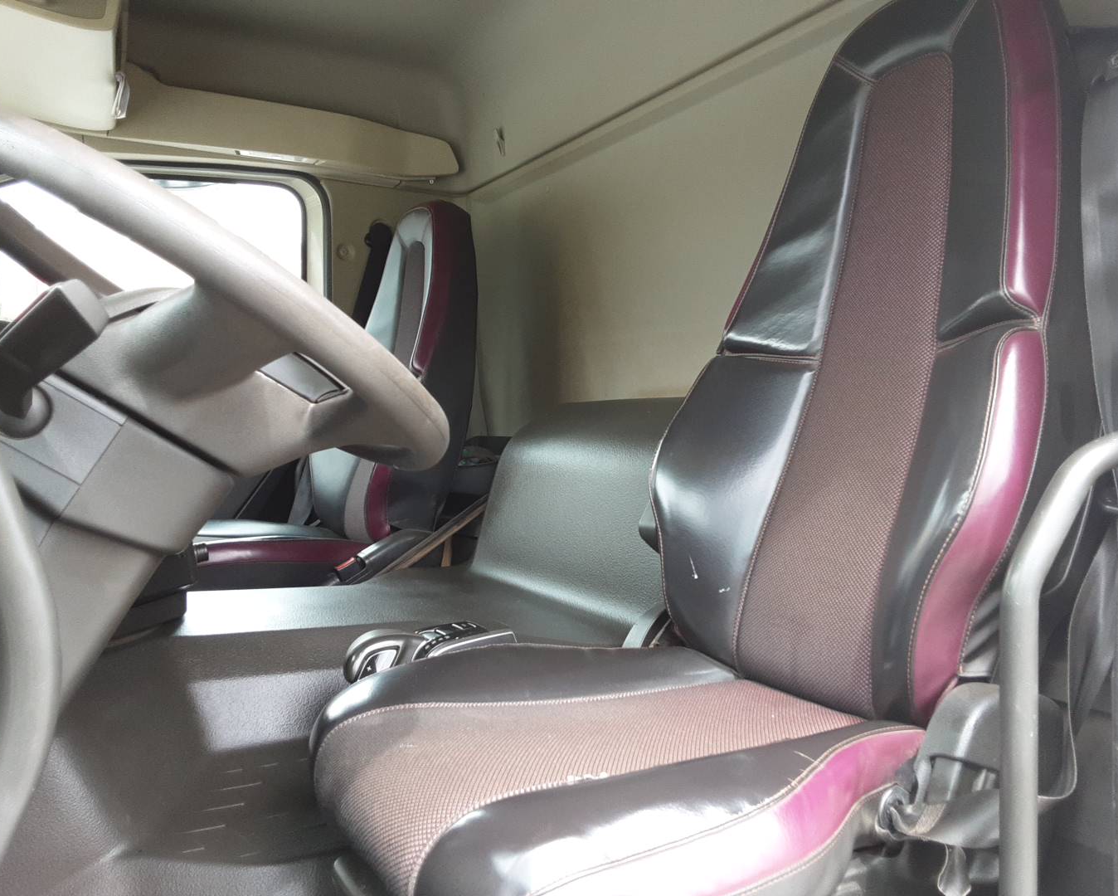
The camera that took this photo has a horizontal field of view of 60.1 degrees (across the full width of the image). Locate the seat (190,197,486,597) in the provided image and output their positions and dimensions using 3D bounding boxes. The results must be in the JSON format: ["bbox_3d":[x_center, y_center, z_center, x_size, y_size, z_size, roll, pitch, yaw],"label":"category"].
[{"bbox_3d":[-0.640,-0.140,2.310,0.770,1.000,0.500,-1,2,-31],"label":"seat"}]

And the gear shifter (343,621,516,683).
[{"bbox_3d":[-0.163,0.265,1.255,0.235,0.080,0.075,-1,2,-31],"label":"gear shifter"}]

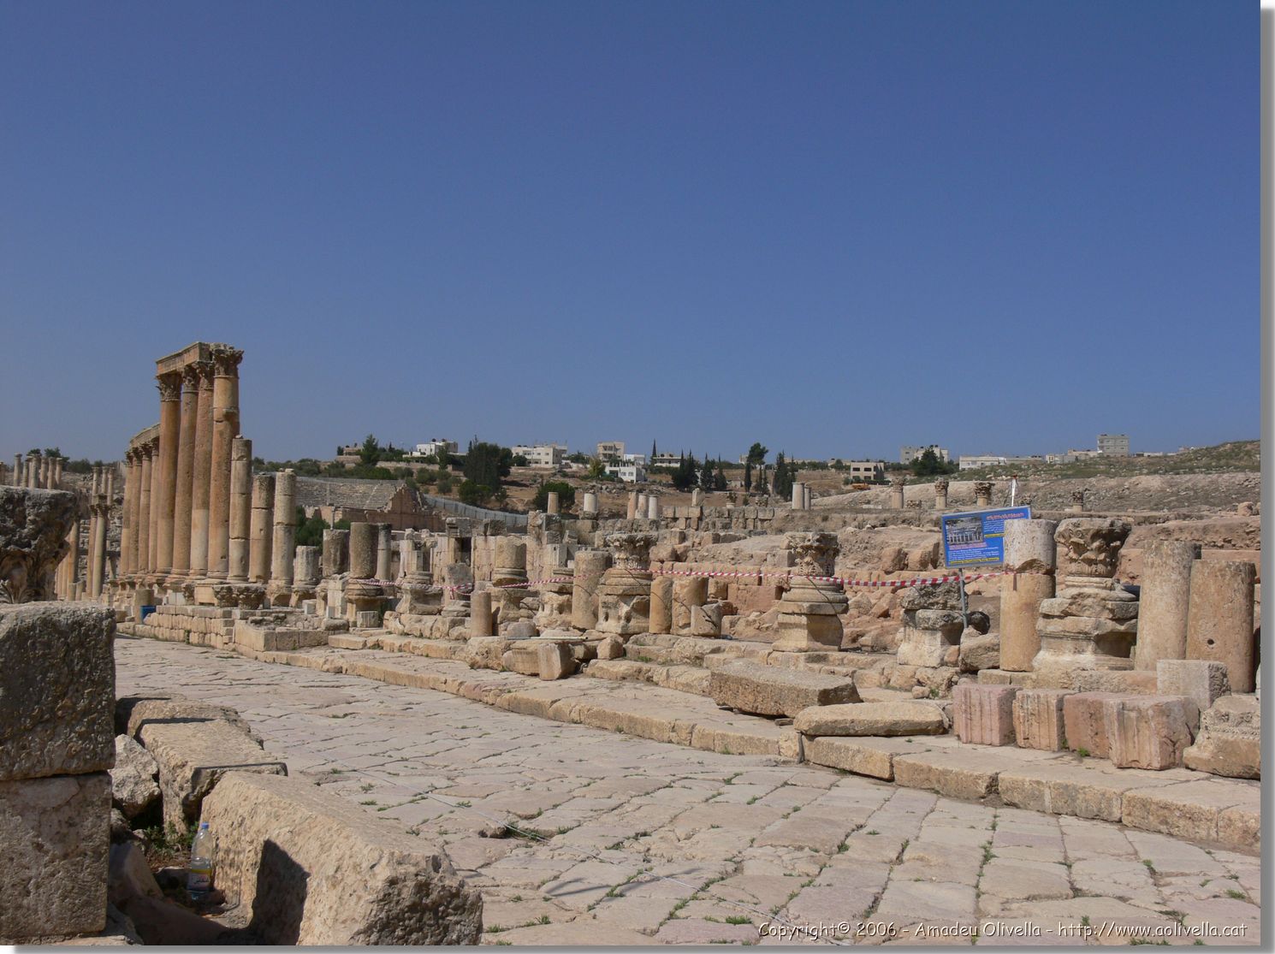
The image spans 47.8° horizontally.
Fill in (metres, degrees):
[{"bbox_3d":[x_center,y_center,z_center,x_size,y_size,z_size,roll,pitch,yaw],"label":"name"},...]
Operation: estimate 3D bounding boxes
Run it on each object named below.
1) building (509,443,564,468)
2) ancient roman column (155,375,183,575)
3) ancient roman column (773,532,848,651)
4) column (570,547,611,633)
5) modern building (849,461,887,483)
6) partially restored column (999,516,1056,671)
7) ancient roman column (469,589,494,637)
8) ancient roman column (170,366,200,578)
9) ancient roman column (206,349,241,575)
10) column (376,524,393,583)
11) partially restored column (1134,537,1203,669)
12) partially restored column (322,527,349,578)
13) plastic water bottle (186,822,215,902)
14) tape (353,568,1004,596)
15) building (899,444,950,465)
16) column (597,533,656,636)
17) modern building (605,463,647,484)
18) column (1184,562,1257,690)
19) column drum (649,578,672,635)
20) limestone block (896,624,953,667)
[{"bbox_3d":[-36.994,-7.160,535.000,18.000,8.500,12.000,2,-2,16],"label":"building"},{"bbox_3d":[-18.204,-0.117,56.128,0.950,7.870,0.950,3,-4,-31],"label":"ancient roman column"},{"bbox_3d":[2.814,1.872,23.500,0.870,1.920,0.870,4,-4,-32],"label":"ancient roman column"},{"bbox_3d":[-0.921,2.249,28.600,0.730,1.600,0.730,2,-2,0],"label":"column"},{"bbox_3d":[83.434,-1.528,522.000,12.000,7.300,11.000,1,-3,7],"label":"modern building"},{"bbox_3d":[4.803,1.441,17.754,0.670,1.880,0.670,1,-3,0],"label":"partially restored column"},{"bbox_3d":[-2.524,2.201,23.423,0.350,0.780,0.350,3,-4,-31],"label":"ancient roman column"},{"bbox_3d":[-16.822,-0.169,53.728,0.950,7.870,0.950,3,-4,-31],"label":"ancient roman column"},{"bbox_3d":[-16.234,-0.520,56.500,1.200,9.000,1.200,4,-4,-32],"label":"ancient roman column"},{"bbox_3d":[-8.807,2.659,50.000,0.500,2.050,0.500,4,-4,-32],"label":"column"},{"bbox_3d":[6.438,1.562,17.400,0.730,1.570,0.730,3,-2,-32],"label":"partially restored column"},{"bbox_3d":[-8.279,2.101,39.500,0.750,1.350,0.750,3,-2,-32],"label":"partially restored column"},{"bbox_3d":[-1.771,1.565,5.850,0.088,0.305,0.088,6,-3,-17],"label":"plastic water bottle"},{"bbox_3d":[-1.250,2.100,29.600,0.350,0.900,22.600,4,-4,-34],"label":"tape"},{"bbox_3d":[120.050,-9.257,600.289,21.000,10.000,14.000,0,-3,14],"label":"building"},{"bbox_3d":[-0.176,2.038,27.500,0.980,1.930,0.980,3,-2,-32],"label":"column"},{"bbox_3d":[-3.507,-1.109,430.000,9.500,5.900,8.500,1,-3,20],"label":"modern building"},{"bbox_3d":[6.721,1.704,16.600,0.750,1.530,0.750,3,-2,-32],"label":"column"},{"bbox_3d":[0.424,2.388,26.700,0.420,1.050,0.420,2,-2,0],"label":"column drum"},{"bbox_3d":[3.476,2.005,17.315,0.560,0.520,0.660,3,-4,-31],"label":"limestone block"}]

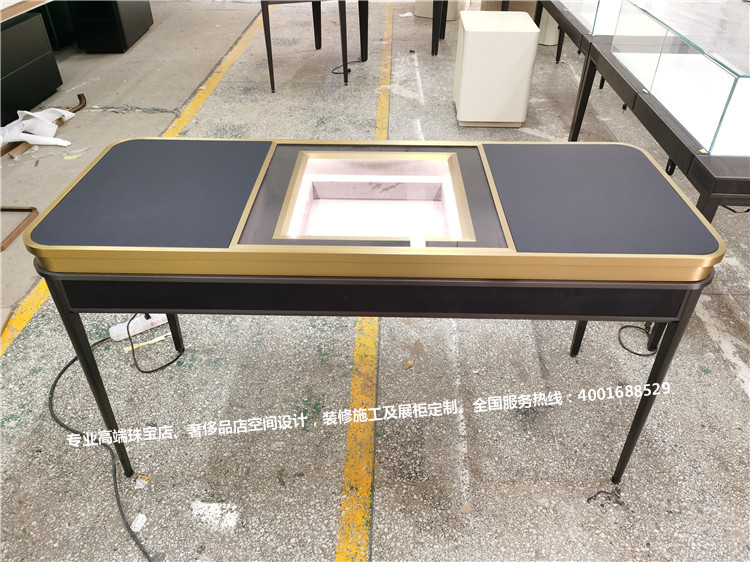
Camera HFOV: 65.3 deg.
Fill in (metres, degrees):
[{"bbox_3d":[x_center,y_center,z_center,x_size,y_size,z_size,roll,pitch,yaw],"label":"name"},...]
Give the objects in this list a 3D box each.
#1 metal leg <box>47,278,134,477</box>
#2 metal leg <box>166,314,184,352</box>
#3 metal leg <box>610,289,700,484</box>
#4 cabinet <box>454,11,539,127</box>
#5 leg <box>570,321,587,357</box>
[{"bbox_3d":[-0.702,0.273,1.484,0.036,0.688,0.036,1,36,1],"label":"metal leg"},{"bbox_3d":[-0.672,-0.005,1.851,0.042,0.640,0.042,1,37,1],"label":"metal leg"},{"bbox_3d":[0.690,0.291,1.467,0.036,0.688,0.036,1,36,1],"label":"metal leg"},{"bbox_3d":[0.728,-1.303,3.607,0.427,0.568,0.480,2,37,2],"label":"cabinet"},{"bbox_3d":[0.674,0.011,1.828,0.042,0.640,0.042,1,37,1],"label":"leg"}]

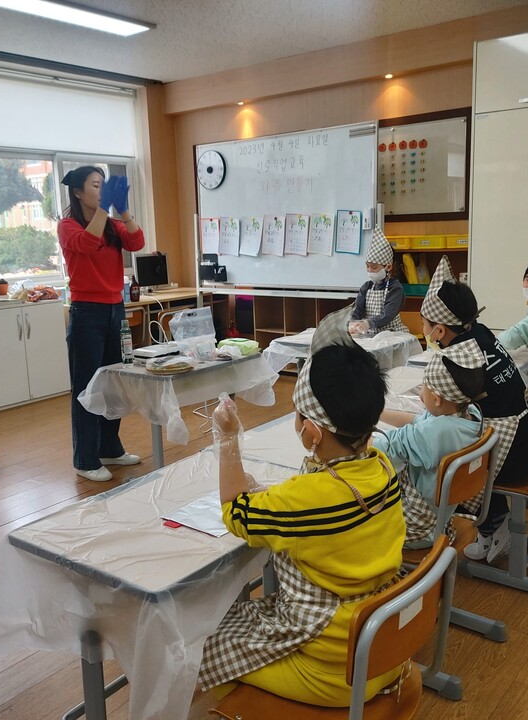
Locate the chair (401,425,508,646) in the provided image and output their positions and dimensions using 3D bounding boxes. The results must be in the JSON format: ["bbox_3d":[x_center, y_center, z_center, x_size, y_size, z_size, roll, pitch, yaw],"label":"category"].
[{"bbox_3d":[0.476,0.545,2.123,0.460,0.714,0.390,7,14,38],"label":"chair"}]

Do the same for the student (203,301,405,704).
[{"bbox_3d":[0.060,0.434,1.343,0.380,1.050,0.480,-11,14,-40],"label":"student"}]

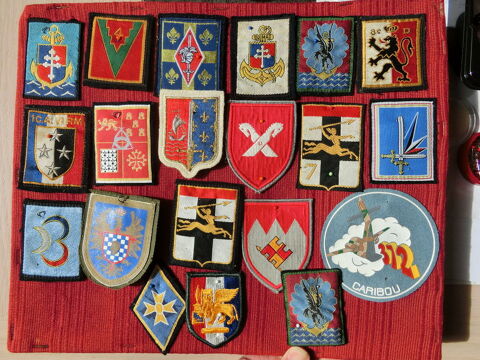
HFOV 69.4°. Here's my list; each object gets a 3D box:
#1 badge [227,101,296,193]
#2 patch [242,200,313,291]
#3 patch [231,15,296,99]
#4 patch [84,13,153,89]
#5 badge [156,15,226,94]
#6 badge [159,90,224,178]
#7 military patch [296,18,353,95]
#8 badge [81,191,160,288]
[{"bbox_3d":[0.018,-0.029,0.299,0.061,0.004,0.080,1,89,2],"label":"badge"},{"bbox_3d":[0.034,0.059,0.303,0.062,0.004,0.082,0,89,1],"label":"patch"},{"bbox_3d":[0.019,-0.107,0.301,0.060,0.004,0.073,1,89,2],"label":"patch"},{"bbox_3d":[-0.109,-0.116,0.310,0.059,0.004,0.067,4,89,1],"label":"patch"},{"bbox_3d":[-0.042,-0.107,0.303,0.065,0.004,0.071,1,89,2],"label":"badge"},{"bbox_3d":[-0.043,-0.040,0.302,0.057,0.004,0.076,1,89,2],"label":"badge"},{"bbox_3d":[0.077,-0.110,0.306,0.052,0.004,0.070,1,89,1],"label":"military patch"},{"bbox_3d":[-0.106,0.054,0.302,0.066,0.006,0.083,6,89,2],"label":"badge"}]

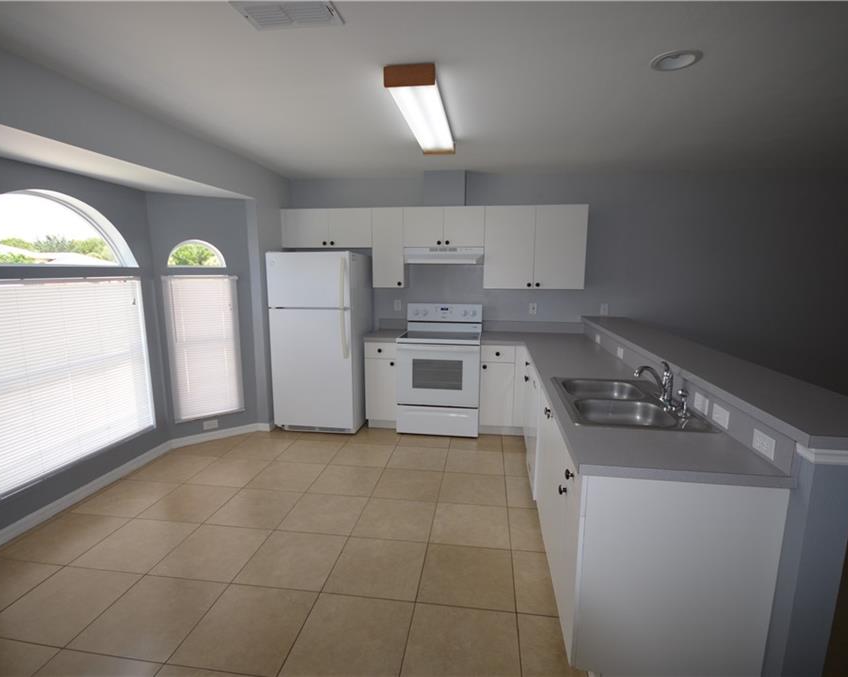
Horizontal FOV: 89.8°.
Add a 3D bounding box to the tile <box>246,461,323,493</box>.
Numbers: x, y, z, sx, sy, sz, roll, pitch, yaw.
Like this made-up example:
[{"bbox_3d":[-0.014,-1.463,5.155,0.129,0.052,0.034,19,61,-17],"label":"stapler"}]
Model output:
[{"bbox_3d":[-1.029,1.046,3.231,0.462,0.010,0.445,1,9,8],"label":"tile"}]

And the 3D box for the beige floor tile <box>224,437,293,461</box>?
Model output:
[{"bbox_3d":[-1.407,0.960,3.680,0.457,0.010,0.437,1,9,8],"label":"beige floor tile"}]

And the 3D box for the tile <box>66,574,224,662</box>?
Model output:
[{"bbox_3d":[-1.210,1.240,1.919,0.458,0.010,0.445,1,9,8],"label":"tile"}]

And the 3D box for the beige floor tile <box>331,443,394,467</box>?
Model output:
[{"bbox_3d":[-0.497,0.973,3.546,0.457,0.010,0.437,1,9,8],"label":"beige floor tile"}]

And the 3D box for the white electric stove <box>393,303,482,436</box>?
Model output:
[{"bbox_3d":[0.163,0.280,4.136,0.763,1.180,0.645,1,9,8],"label":"white electric stove"}]

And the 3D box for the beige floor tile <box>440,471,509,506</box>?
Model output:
[{"bbox_3d":[0.349,1.061,2.994,0.458,0.010,0.445,1,9,8],"label":"beige floor tile"}]

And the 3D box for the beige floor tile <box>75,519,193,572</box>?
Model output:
[{"bbox_3d":[-1.598,1.163,2.405,0.457,0.010,0.437,1,9,8],"label":"beige floor tile"}]

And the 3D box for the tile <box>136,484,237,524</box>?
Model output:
[{"bbox_3d":[-1.535,1.095,2.830,0.457,0.010,0.437,1,9,8],"label":"tile"}]

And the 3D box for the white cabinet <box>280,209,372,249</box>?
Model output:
[{"bbox_3d":[-0.922,-1.085,4.260,0.915,0.370,0.320,1,9,8],"label":"white cabinet"}]

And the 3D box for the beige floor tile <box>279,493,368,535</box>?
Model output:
[{"bbox_3d":[-0.621,1.119,2.729,0.457,0.010,0.457,1,8,8],"label":"beige floor tile"}]

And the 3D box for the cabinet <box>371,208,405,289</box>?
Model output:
[{"bbox_3d":[-0.325,-0.909,4.380,0.316,0.775,0.328,1,8,9],"label":"cabinet"}]

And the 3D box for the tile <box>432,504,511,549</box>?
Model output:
[{"bbox_3d":[0.286,1.129,2.569,0.458,0.010,0.445,1,9,8],"label":"tile"}]

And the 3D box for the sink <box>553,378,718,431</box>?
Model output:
[{"bbox_3d":[0.927,0.377,2.045,0.517,0.186,0.834,1,8,9],"label":"sink"}]

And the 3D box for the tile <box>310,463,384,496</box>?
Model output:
[{"bbox_3d":[-0.561,1.040,3.121,0.457,0.010,0.437,1,9,8],"label":"tile"}]

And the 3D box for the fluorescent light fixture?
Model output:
[{"bbox_3d":[0.025,-1.407,2.732,0.258,0.110,1.191,1,8,9],"label":"fluorescent light fixture"}]

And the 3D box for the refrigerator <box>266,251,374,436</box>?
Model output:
[{"bbox_3d":[-0.989,0.019,4.277,0.802,1.713,0.744,1,8,9],"label":"refrigerator"}]

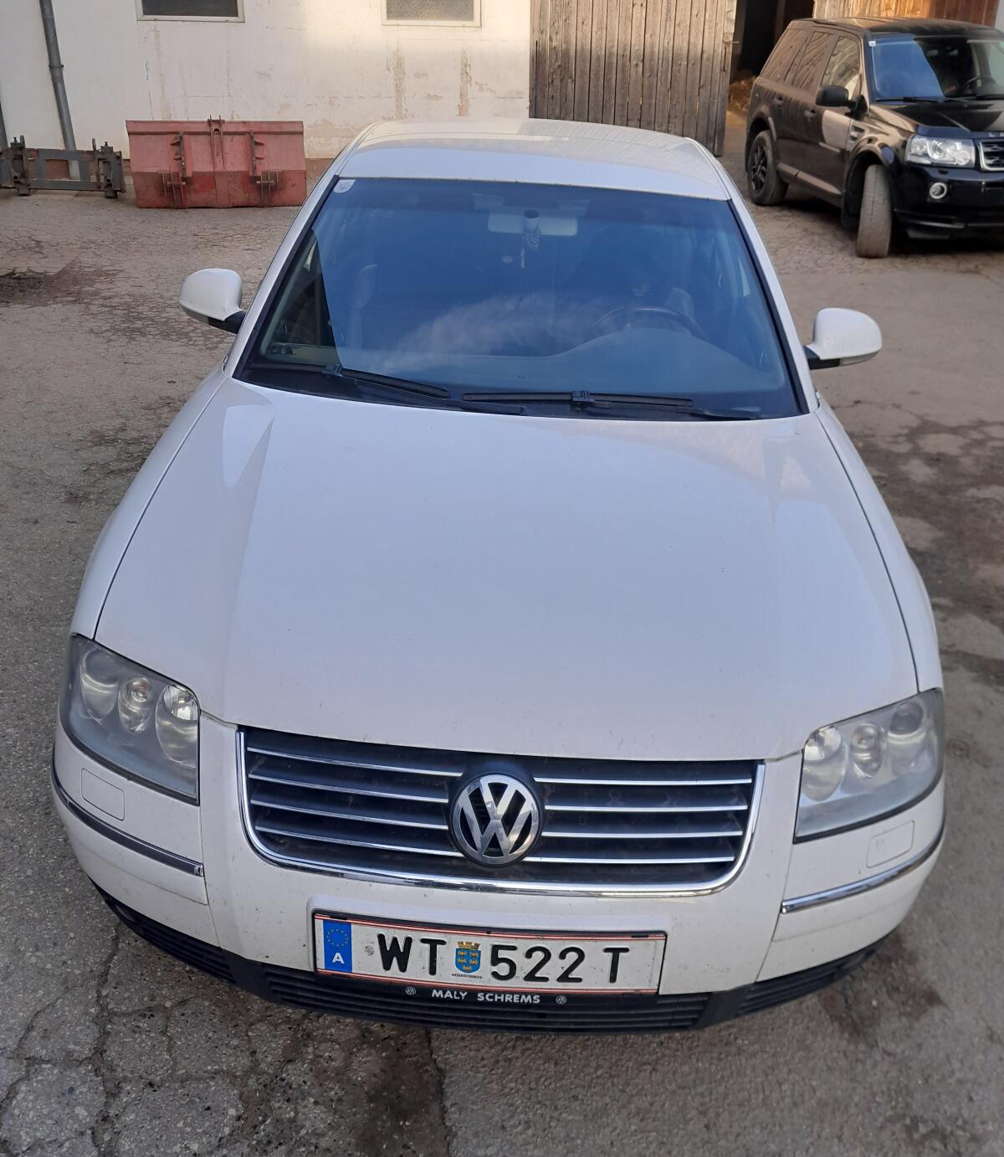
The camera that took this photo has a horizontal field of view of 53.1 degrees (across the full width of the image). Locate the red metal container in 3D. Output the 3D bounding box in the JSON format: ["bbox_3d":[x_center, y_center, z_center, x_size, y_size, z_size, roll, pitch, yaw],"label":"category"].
[{"bbox_3d":[-2.521,-3.841,9.260,1.530,0.710,0.900,0,26,0],"label":"red metal container"}]

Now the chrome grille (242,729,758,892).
[{"bbox_3d":[-0.006,0.349,1.487,0.765,0.208,0.090,4,14,0],"label":"chrome grille"}]

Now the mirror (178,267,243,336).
[{"bbox_3d":[-0.787,-0.762,2.745,0.185,0.150,0.120,4,27,0],"label":"mirror"}]

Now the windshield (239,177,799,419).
[{"bbox_3d":[0.066,-0.750,2.617,1.400,0.156,0.943,4,56,0],"label":"windshield"}]

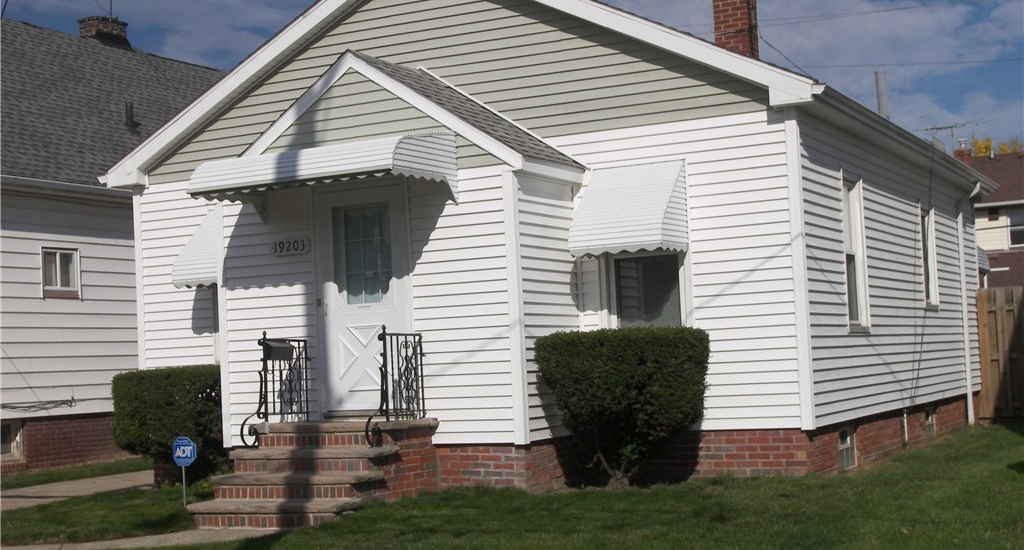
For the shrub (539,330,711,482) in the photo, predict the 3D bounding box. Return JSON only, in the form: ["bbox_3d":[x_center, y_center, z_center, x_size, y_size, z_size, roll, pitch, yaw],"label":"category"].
[{"bbox_3d":[0.963,1.146,13.267,1.320,1.400,1.140,-4,-4,26],"label":"shrub"}]

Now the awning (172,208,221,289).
[{"bbox_3d":[-2.958,-0.304,15.921,0.910,0.870,0.710,-4,-4,26],"label":"awning"}]

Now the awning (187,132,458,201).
[{"bbox_3d":[-1.670,-0.895,13.631,2.055,0.655,1.167,-4,-4,26],"label":"awning"}]

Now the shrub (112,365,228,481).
[{"bbox_3d":[-3.169,1.567,15.409,1.300,1.280,1.120,-4,-4,26],"label":"shrub"}]

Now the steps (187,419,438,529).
[{"bbox_3d":[-1.670,1.695,13.209,1.455,0.800,1.767,-4,-4,26],"label":"steps"}]

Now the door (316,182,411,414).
[{"bbox_3d":[-1.344,0.225,14.076,0.920,2.040,0.080,-4,-4,26],"label":"door"}]

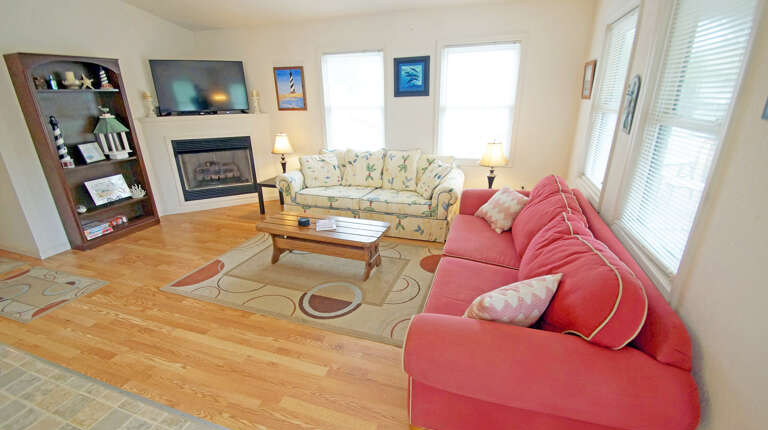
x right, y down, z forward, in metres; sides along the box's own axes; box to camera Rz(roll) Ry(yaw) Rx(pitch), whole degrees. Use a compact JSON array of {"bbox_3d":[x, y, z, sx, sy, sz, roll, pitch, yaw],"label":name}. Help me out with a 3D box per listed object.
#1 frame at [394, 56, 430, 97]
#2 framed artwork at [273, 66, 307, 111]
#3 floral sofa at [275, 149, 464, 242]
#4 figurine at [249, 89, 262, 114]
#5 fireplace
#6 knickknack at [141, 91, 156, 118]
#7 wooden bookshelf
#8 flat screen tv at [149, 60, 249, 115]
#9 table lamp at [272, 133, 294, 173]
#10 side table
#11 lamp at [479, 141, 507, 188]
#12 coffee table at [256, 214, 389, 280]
[{"bbox_3d":[0.343,-1.691,3.935,0.445,0.445,0.030,6,20,18],"label":"frame"},{"bbox_3d":[-1.313,-1.766,4.495,0.480,0.580,0.030,6,20,18],"label":"framed artwork"},{"bbox_3d":[-0.164,-0.335,4.072,2.220,0.890,0.900,6,20,18],"label":"floral sofa"},{"bbox_3d":[-1.884,-1.654,4.678,0.115,0.350,0.115,-10,21,-26],"label":"figurine"},{"bbox_3d":[-2.446,-0.701,4.718,0.980,0.850,0.200,-10,21,-26],"label":"fireplace"},{"bbox_3d":[-3.037,-1.429,4.122,0.110,0.340,0.110,-10,21,-26],"label":"knickknack"},{"bbox_3d":[-3.205,-0.674,3.557,0.240,1.920,0.870,6,20,18],"label":"wooden bookshelf"},{"bbox_3d":[-2.494,-1.748,4.394,1.100,0.690,0.120,-10,21,-26],"label":"flat screen tv"},{"bbox_3d":[-1.414,-0.824,4.512,0.330,0.650,0.330,6,20,18],"label":"table lamp"},{"bbox_3d":[-1.411,-0.277,4.628,0.530,0.440,0.530,6,20,18],"label":"side table"},{"bbox_3d":[1.214,-0.517,3.576,0.310,0.640,0.310,6,20,18],"label":"lamp"},{"bbox_3d":[-0.558,0.290,3.016,1.160,0.400,0.450,6,20,18],"label":"coffee table"}]

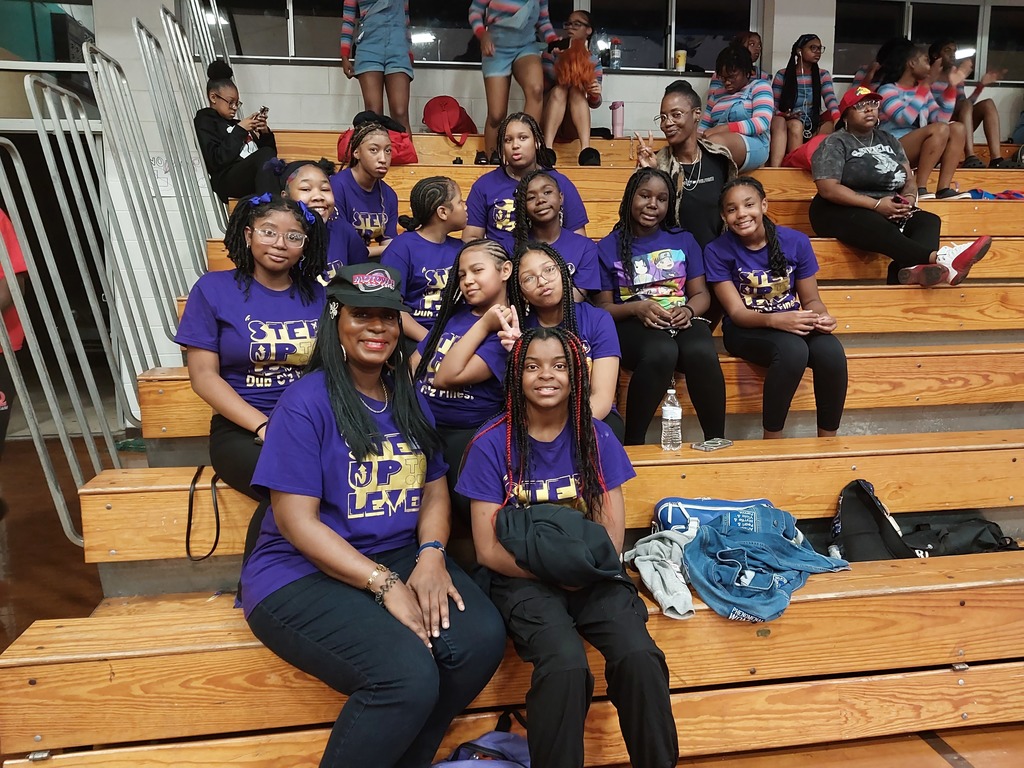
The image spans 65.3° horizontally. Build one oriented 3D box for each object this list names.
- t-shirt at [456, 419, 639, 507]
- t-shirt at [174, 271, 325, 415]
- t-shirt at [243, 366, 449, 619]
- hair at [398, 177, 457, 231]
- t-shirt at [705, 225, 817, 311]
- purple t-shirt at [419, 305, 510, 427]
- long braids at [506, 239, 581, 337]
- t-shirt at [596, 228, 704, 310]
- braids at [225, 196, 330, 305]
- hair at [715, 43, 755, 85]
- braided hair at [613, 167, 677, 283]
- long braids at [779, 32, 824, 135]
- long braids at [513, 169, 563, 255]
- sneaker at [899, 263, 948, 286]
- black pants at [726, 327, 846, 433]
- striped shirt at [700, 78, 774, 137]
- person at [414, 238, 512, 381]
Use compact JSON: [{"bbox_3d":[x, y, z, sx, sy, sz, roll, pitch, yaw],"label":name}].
[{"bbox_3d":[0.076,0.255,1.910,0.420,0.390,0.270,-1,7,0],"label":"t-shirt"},{"bbox_3d":[-0.698,-0.115,2.270,0.470,0.450,0.280,-2,8,-26],"label":"t-shirt"},{"bbox_3d":[-0.388,0.255,1.860,0.450,0.530,0.310,1,16,-27],"label":"t-shirt"},{"bbox_3d":[-0.299,-0.632,2.830,0.220,0.210,0.180,-1,8,-4],"label":"hair"},{"bbox_3d":[0.940,-0.425,3.020,0.420,0.360,0.250,-1,8,-4],"label":"t-shirt"},{"bbox_3d":[-0.154,-0.054,2.480,0.320,0.400,0.240,9,9,13],"label":"purple t-shirt"},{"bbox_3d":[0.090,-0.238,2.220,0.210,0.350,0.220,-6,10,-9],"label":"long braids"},{"bbox_3d":[0.515,-0.422,2.970,0.400,0.350,0.250,-1,8,-4],"label":"t-shirt"},{"bbox_3d":[-0.637,-0.367,2.150,0.280,0.290,0.240,-3,7,-21],"label":"braids"},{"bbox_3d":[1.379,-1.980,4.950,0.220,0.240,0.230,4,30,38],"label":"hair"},{"bbox_3d":[0.490,-0.578,2.930,0.240,0.420,0.230,0,8,2],"label":"braided hair"},{"bbox_3d":[2.131,-2.212,5.900,0.290,0.710,0.240,-2,8,-10],"label":"long braids"},{"bbox_3d":[0.096,-0.638,2.990,0.200,0.360,0.220,-1,9,-3],"label":"long braids"},{"bbox_3d":[1.855,-0.496,3.600,0.265,0.100,0.115,0,18,-12],"label":"sneaker"},{"bbox_3d":[0.985,-0.045,2.920,0.310,0.430,0.460,-2,7,-12],"label":"black pants"},{"bbox_3d":[1.505,-1.839,5.330,0.420,0.420,0.320,8,12,43],"label":"striped shirt"},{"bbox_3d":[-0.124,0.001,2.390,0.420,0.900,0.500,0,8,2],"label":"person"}]

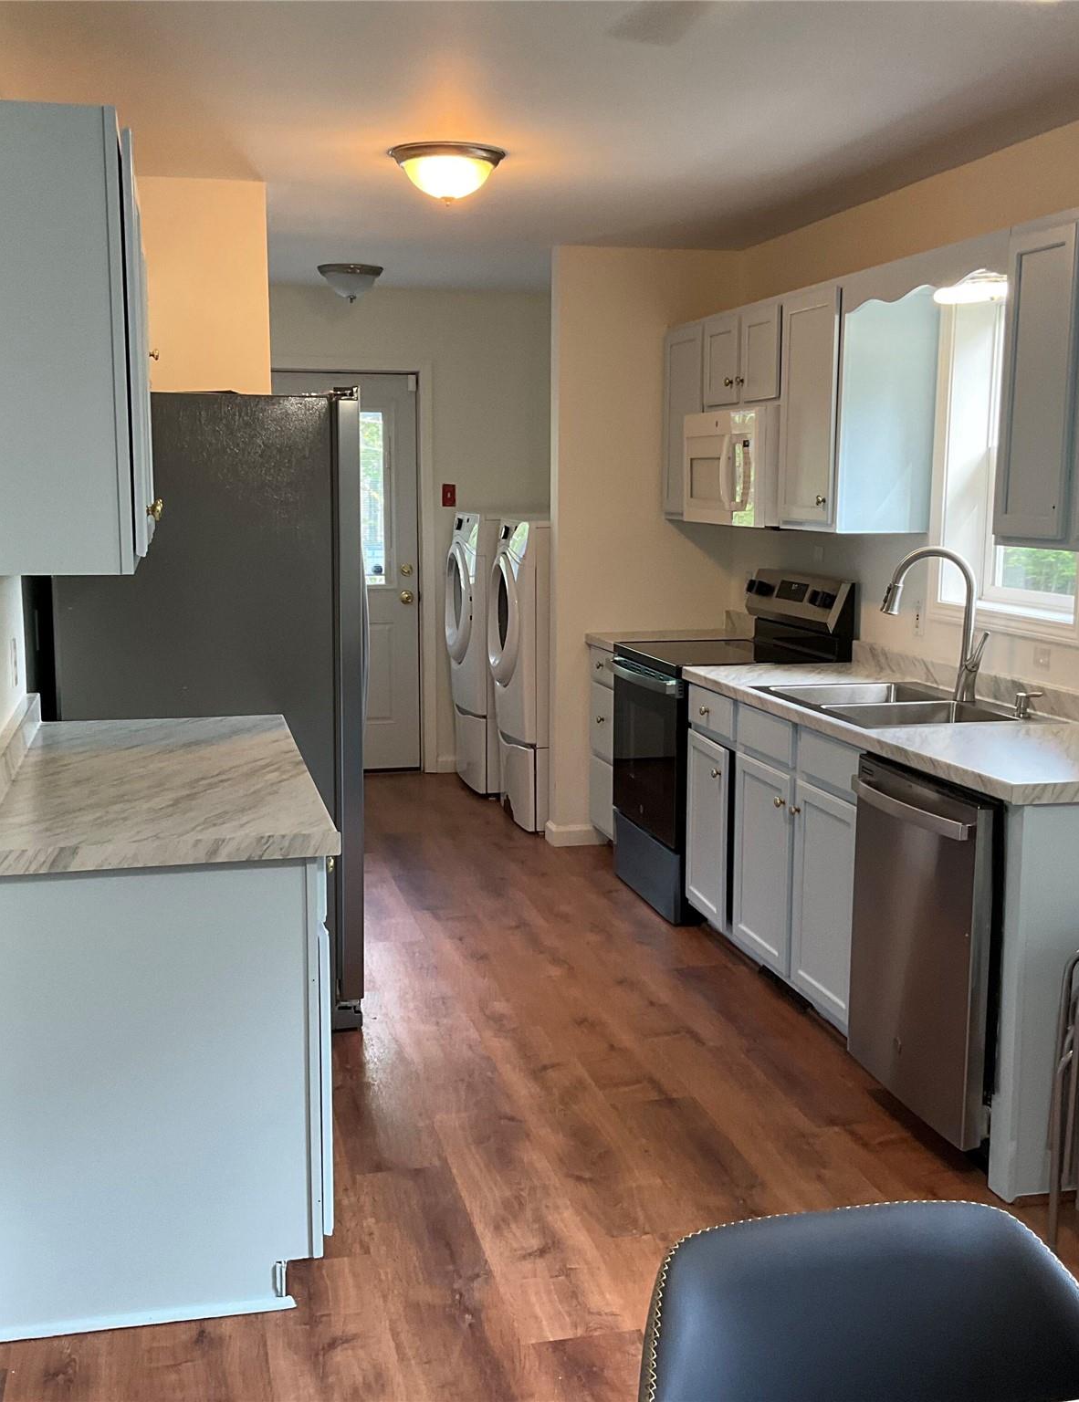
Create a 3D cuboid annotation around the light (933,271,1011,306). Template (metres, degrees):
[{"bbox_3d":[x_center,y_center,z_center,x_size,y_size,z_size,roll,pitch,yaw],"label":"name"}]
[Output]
[{"bbox_3d":[1.202,-1.121,4.242,0.267,0.084,0.267,-2,8,-13],"label":"light"}]

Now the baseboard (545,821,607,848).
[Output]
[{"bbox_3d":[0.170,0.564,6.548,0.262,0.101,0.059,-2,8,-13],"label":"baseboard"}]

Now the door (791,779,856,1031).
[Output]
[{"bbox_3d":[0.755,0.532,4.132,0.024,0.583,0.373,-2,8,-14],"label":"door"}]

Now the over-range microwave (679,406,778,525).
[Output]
[{"bbox_3d":[0.834,-0.836,5.589,0.395,0.410,0.770,-2,8,-13],"label":"over-range microwave"}]

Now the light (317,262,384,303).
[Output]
[{"bbox_3d":[-0.833,-1.838,6.926,0.296,0.158,0.296,-2,8,-13],"label":"light"}]

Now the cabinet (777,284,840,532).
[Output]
[{"bbox_3d":[1.003,-0.934,5.026,0.326,0.769,0.434,-2,8,-13],"label":"cabinet"}]

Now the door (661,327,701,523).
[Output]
[{"bbox_3d":[0.568,-1.088,6.118,0.024,0.704,0.440,-2,8,-14],"label":"door"}]

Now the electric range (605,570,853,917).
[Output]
[{"bbox_3d":[0.678,0.130,5.678,0.685,1.170,0.762,-2,8,-13],"label":"electric range"}]

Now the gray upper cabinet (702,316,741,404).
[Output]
[{"bbox_3d":[0.826,-1.248,5.792,0.325,0.325,0.375,-2,8,-13],"label":"gray upper cabinet"}]

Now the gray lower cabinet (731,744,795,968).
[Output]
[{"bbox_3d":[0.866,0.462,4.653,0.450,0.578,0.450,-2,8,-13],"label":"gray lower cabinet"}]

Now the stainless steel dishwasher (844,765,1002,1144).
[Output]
[{"bbox_3d":[1.127,0.558,3.752,0.620,0.815,0.604,-2,8,-13],"label":"stainless steel dishwasher"}]

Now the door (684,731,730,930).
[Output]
[{"bbox_3d":[0.540,0.407,5.009,0.024,0.583,0.322,-2,8,-14],"label":"door"}]

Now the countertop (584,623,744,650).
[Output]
[{"bbox_3d":[0.556,-0.248,6.272,0.655,0.048,0.540,-2,8,-13],"label":"countertop"}]

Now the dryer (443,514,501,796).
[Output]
[{"bbox_3d":[-0.041,-0.241,7.748,0.800,1.310,0.685,-2,8,-13],"label":"dryer"}]

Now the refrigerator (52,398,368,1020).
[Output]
[{"bbox_3d":[-0.963,0.011,4.580,0.794,1.752,0.882,-2,8,-13],"label":"refrigerator"}]

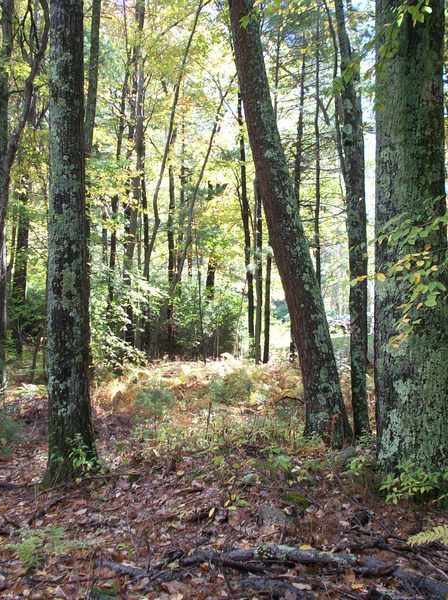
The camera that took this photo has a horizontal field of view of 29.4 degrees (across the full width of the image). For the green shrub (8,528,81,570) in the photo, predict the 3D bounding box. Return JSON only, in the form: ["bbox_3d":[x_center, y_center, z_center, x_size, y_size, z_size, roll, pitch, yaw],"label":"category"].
[{"bbox_3d":[-1.125,1.540,5.300,0.430,0.210,0.360,0,-1,0],"label":"green shrub"}]

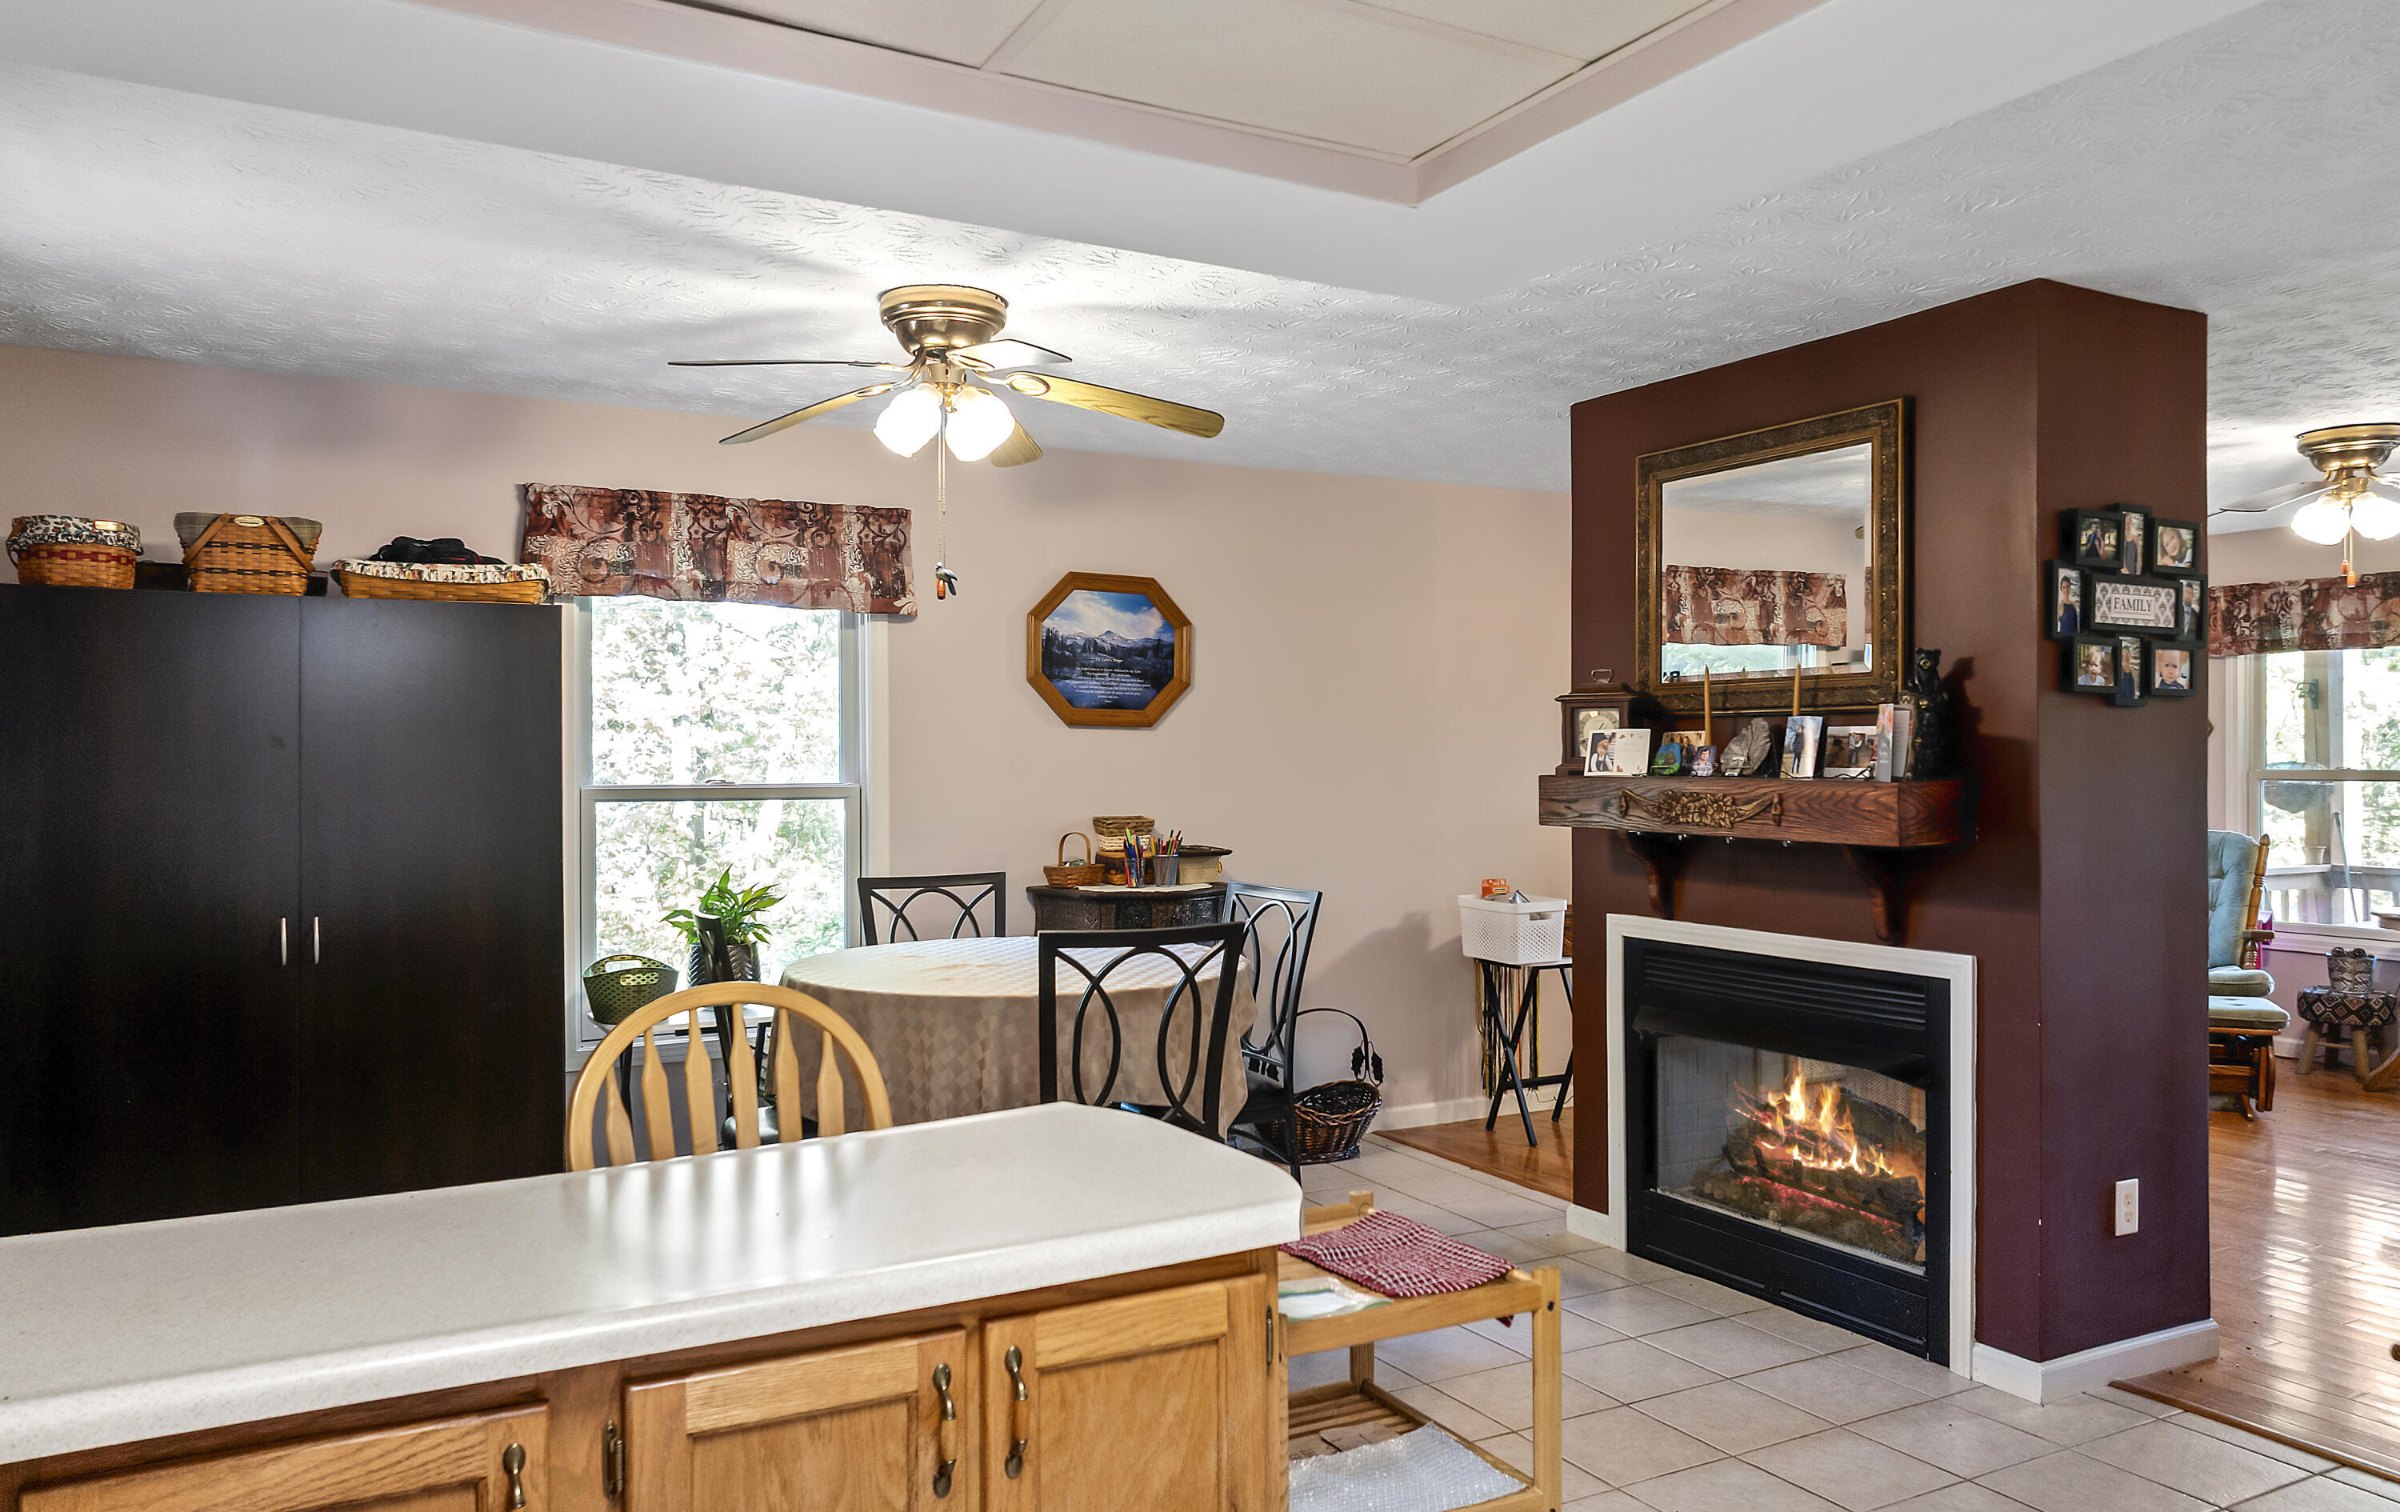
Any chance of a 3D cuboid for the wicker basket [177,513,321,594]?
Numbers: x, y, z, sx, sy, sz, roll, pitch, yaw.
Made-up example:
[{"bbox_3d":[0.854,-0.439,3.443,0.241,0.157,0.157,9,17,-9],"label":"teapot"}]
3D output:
[{"bbox_3d":[-2.339,-0.492,4.091,0.310,0.200,0.200,0,0,-29],"label":"wicker basket"}]

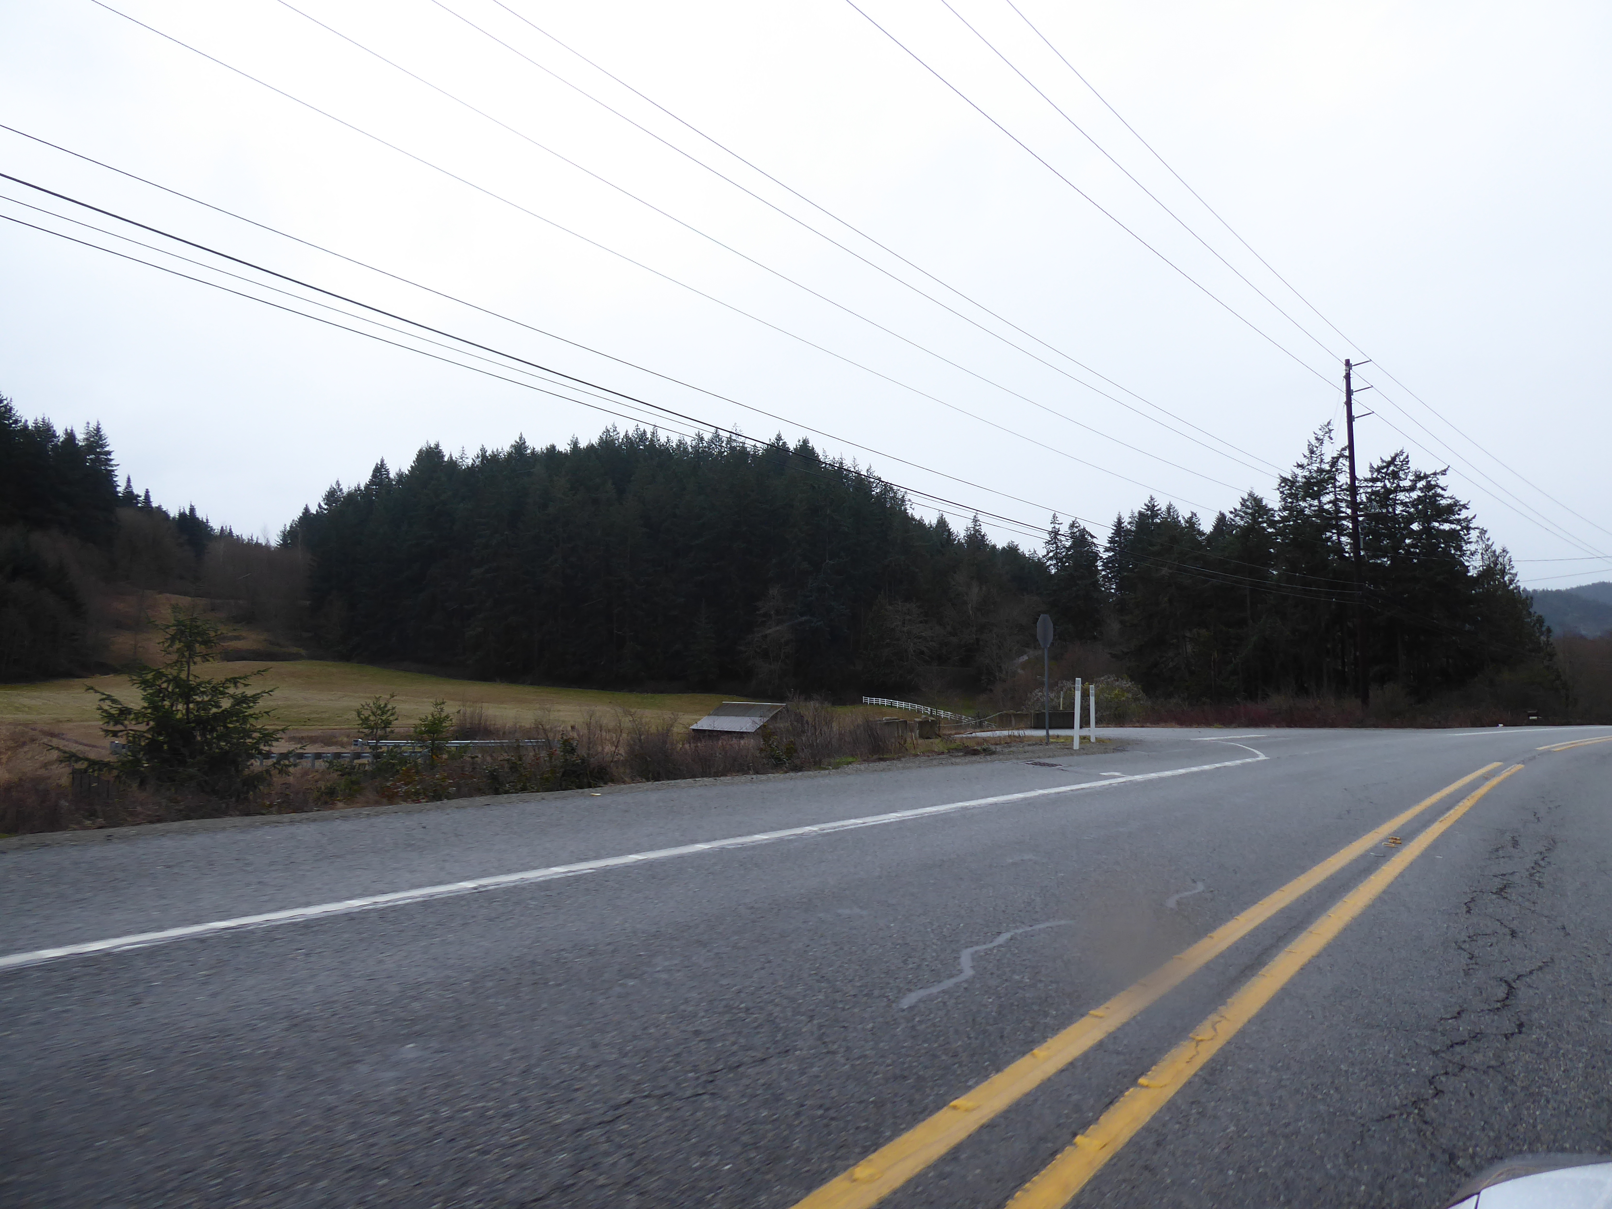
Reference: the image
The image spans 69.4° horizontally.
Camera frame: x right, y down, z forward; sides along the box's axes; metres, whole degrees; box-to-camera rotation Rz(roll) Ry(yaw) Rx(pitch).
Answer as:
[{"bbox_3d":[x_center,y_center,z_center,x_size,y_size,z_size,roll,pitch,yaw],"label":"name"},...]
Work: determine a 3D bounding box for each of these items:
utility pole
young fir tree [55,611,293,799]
[{"bbox_3d":[28.787,-3.668,60.852,0.420,18.600,0.420,0,-5,0],"label":"utility pole"},{"bbox_3d":[-5.944,0.952,11.000,2.000,1.870,1.950,0,-5,0],"label":"young fir tree"}]

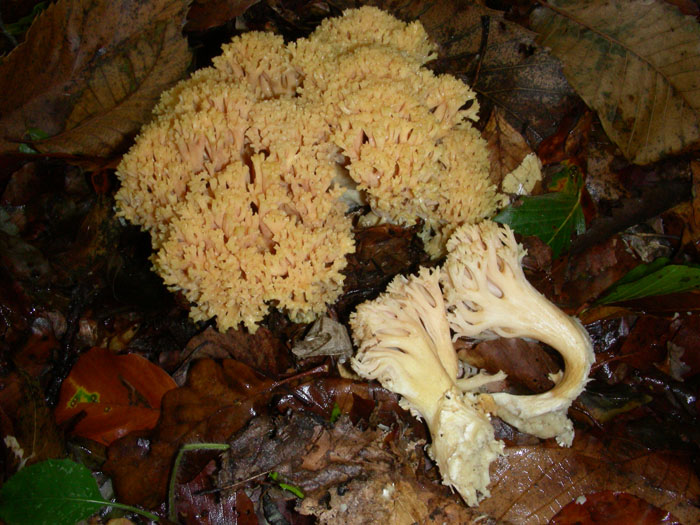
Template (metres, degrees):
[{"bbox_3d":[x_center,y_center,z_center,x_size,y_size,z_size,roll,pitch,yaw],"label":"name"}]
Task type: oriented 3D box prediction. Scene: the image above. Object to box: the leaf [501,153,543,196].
[{"bbox_3d":[0.105,-0.051,0.455,0.037,0.006,0.020,-38,65,-21],"label":"leaf"}]

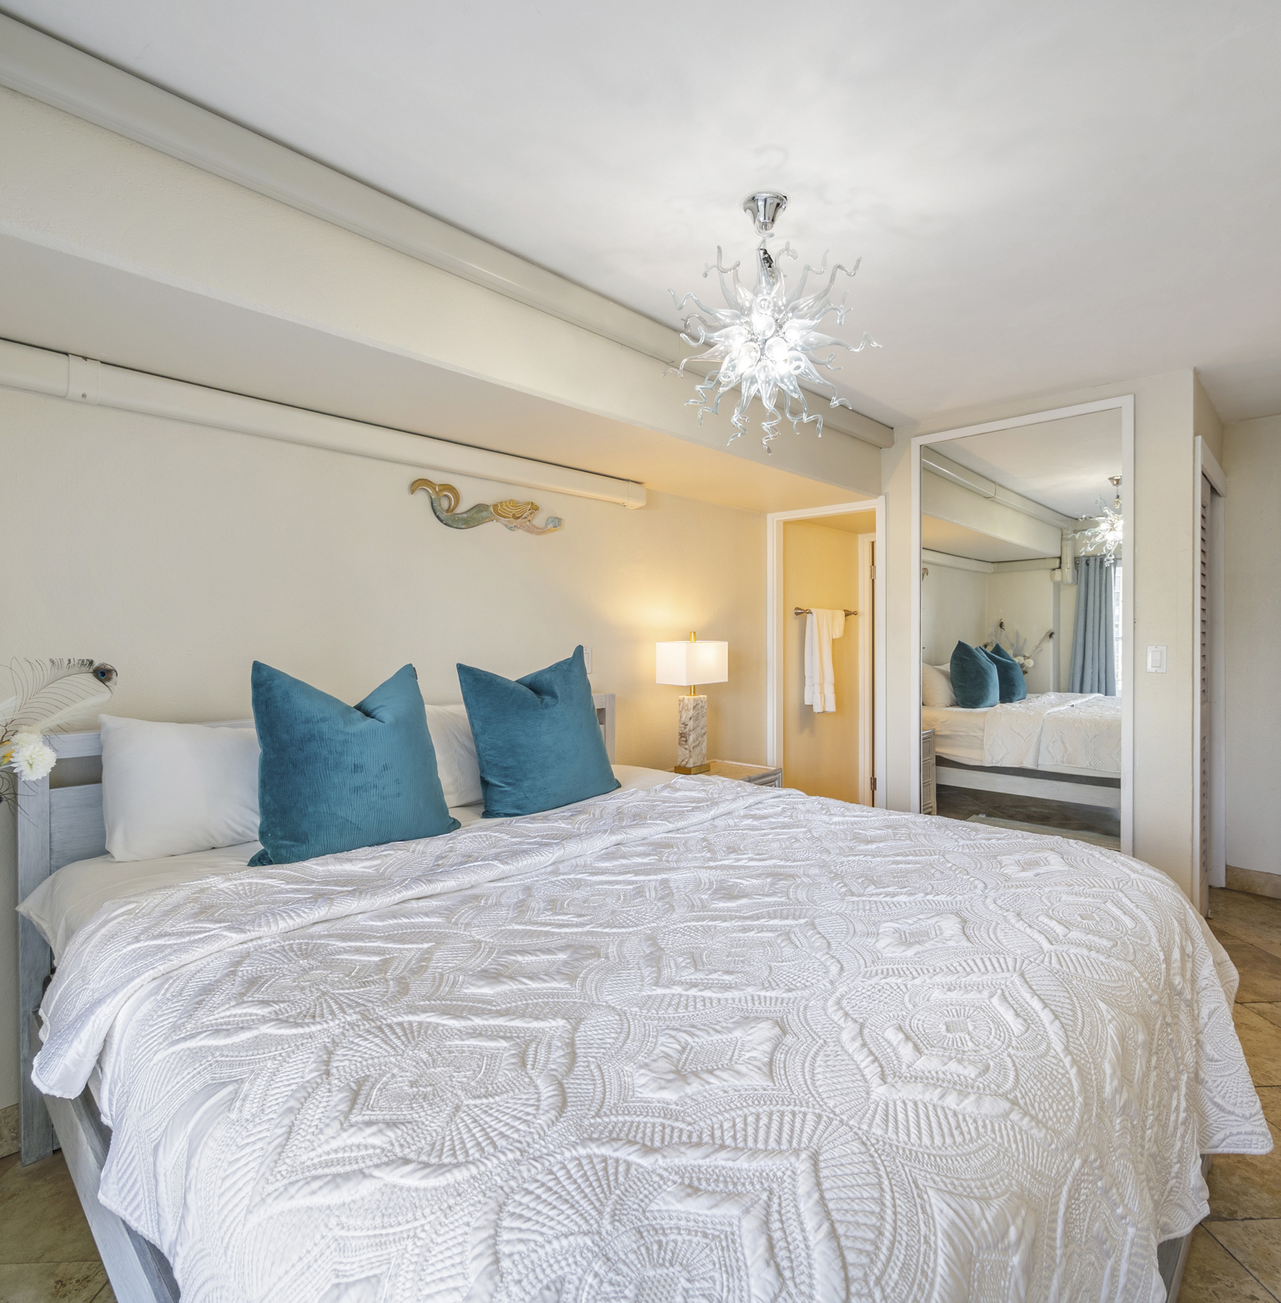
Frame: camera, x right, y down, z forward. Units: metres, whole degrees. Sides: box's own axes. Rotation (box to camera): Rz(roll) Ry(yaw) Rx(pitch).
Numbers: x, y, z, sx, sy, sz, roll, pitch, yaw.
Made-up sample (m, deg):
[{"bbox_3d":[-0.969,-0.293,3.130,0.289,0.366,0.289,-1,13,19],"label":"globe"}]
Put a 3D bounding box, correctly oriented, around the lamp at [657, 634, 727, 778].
[{"bbox_3d":[0.268,0.257,3.574,0.200,0.711,0.332,0,1,44],"label":"lamp"}]

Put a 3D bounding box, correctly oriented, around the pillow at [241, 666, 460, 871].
[{"bbox_3d":[-0.798,0.270,1.954,0.550,0.515,0.200,-1,-12,-44],"label":"pillow"}]

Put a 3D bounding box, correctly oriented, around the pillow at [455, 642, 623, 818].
[{"bbox_3d":[-0.346,0.252,2.425,0.200,0.530,0.565,-17,-11,43],"label":"pillow"}]

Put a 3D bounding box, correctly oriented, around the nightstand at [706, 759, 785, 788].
[{"bbox_3d":[0.295,0.931,3.471,0.400,0.633,0.845,0,1,44],"label":"nightstand"}]

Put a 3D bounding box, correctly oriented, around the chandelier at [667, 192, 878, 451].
[{"bbox_3d":[0.330,-0.843,1.807,0.545,0.640,0.545,0,1,0],"label":"chandelier"}]

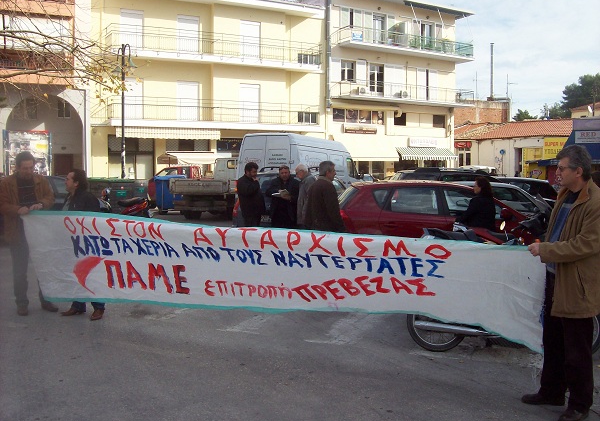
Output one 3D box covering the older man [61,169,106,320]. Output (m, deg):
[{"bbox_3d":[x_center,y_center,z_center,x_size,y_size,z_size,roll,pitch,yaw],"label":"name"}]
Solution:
[{"bbox_3d":[-2.333,0.346,6.760,0.400,1.600,0.500,-2,4,-28],"label":"older man"}]

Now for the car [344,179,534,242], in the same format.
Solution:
[{"bbox_3d":[2.500,0.240,10.040,4.250,1.460,1.780,0,4,6],"label":"car"}]

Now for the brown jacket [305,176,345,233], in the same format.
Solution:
[{"bbox_3d":[0.314,-0.042,8.166,0.380,0.820,0.520,-2,5,-30],"label":"brown jacket"}]

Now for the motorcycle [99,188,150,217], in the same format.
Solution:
[{"bbox_3d":[-4.581,-0.023,16.036,1.880,1.070,0.680,1,4,15],"label":"motorcycle"}]

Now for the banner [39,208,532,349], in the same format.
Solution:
[{"bbox_3d":[-0.595,0.545,5.325,4.997,0.860,0.220,2,4,28],"label":"banner"}]

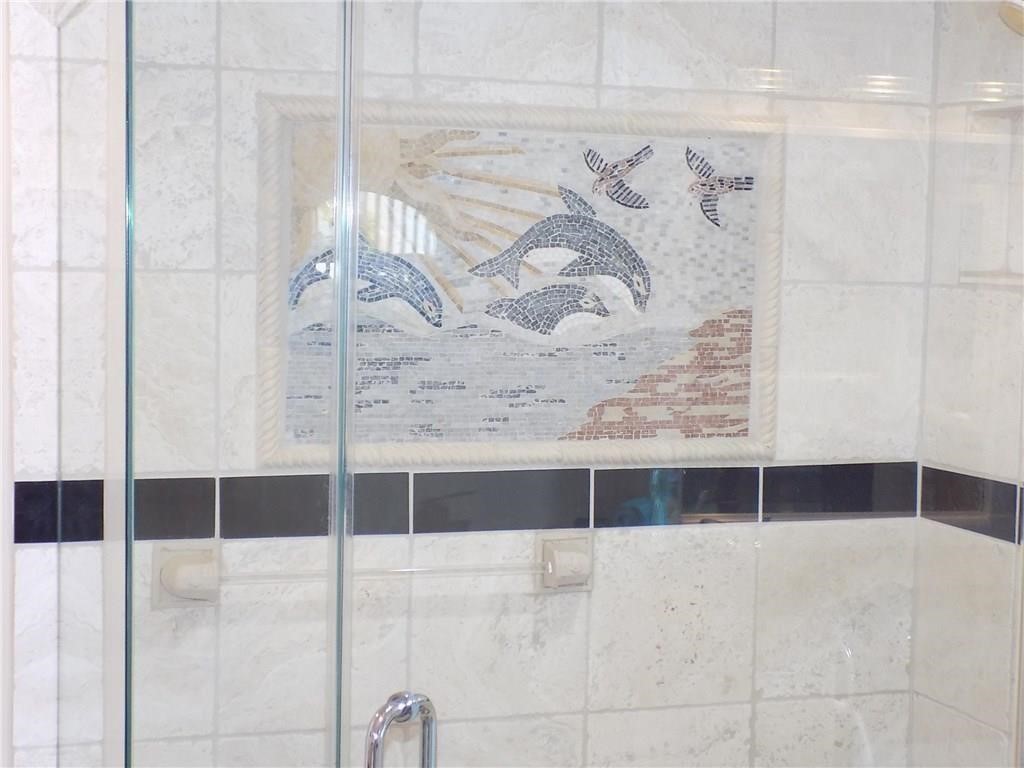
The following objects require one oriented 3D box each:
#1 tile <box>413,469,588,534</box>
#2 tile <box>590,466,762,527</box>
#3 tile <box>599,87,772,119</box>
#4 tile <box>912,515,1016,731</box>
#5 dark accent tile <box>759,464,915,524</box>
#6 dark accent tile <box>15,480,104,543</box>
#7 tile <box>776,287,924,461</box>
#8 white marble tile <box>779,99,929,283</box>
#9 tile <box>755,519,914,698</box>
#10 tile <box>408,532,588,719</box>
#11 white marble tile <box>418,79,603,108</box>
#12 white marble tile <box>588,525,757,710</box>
[{"bbox_3d":[-0.017,0.191,2.856,0.303,0.096,0.011,0,4,-18],"label":"tile"},{"bbox_3d":[0.278,0.190,2.951,0.303,0.096,0.011,0,4,-18],"label":"tile"},{"bbox_3d":[0.290,-0.464,2.904,0.303,0.036,0.011,0,4,-18],"label":"tile"},{"bbox_3d":[0.769,0.405,2.964,0.011,0.304,0.290,0,4,-18],"label":"tile"},{"bbox_3d":[0.573,0.188,3.046,0.302,0.096,0.011,0,4,-18],"label":"dark accent tile"},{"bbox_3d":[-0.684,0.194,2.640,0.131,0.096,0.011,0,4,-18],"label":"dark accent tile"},{"bbox_3d":[0.583,-0.020,3.033,0.290,0.306,0.011,0,4,-18],"label":"tile"},{"bbox_3d":[0.587,-0.332,3.010,0.293,0.304,0.011,0,4,-18],"label":"white marble tile"},{"bbox_3d":[0.569,0.394,3.061,0.302,0.304,0.011,0,4,-18],"label":"tile"},{"bbox_3d":[-0.020,0.397,2.870,0.303,0.304,0.011,0,4,-18],"label":"tile"},{"bbox_3d":[-0.004,-0.462,2.808,0.303,0.037,0.011,0,4,-18],"label":"white marble tile"},{"bbox_3d":[0.275,0.395,2.966,0.303,0.304,0.011,0,4,-18],"label":"white marble tile"}]

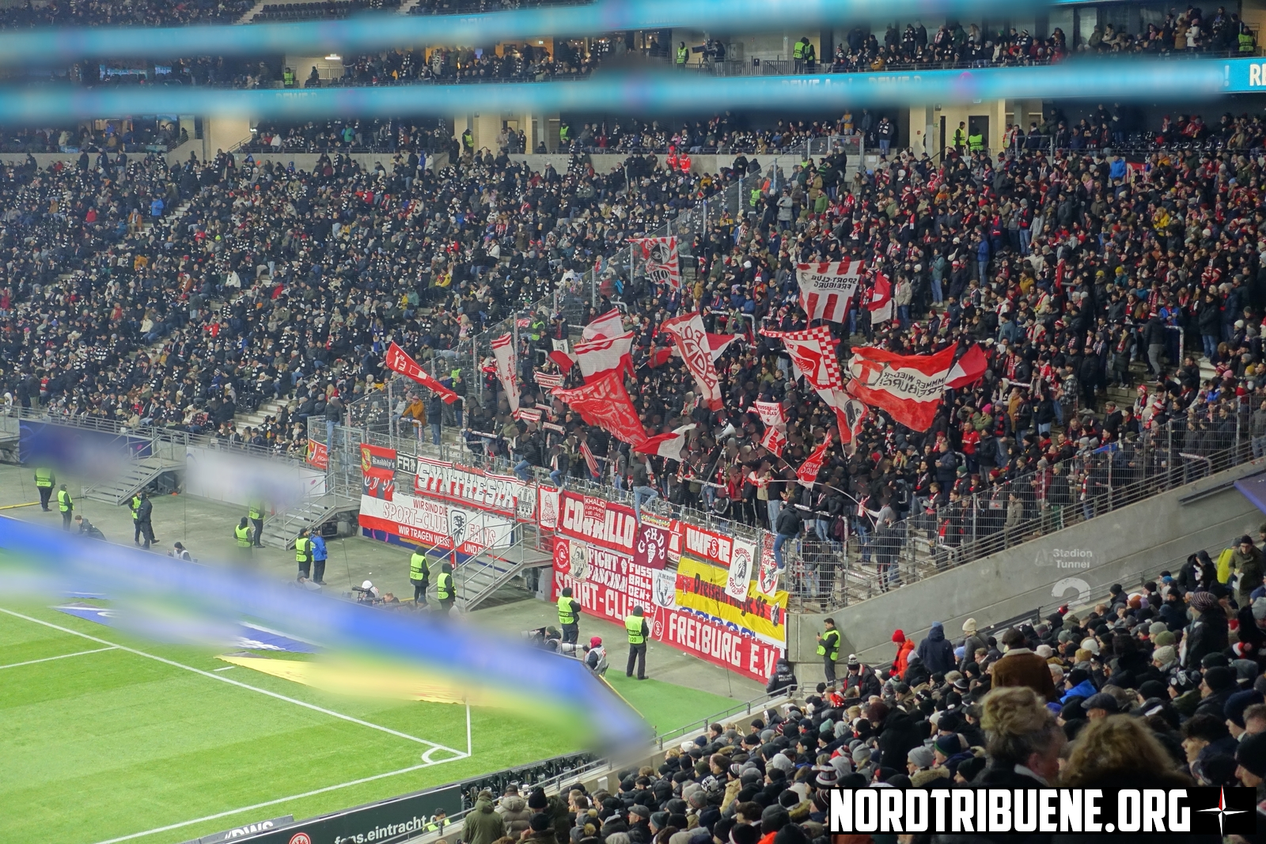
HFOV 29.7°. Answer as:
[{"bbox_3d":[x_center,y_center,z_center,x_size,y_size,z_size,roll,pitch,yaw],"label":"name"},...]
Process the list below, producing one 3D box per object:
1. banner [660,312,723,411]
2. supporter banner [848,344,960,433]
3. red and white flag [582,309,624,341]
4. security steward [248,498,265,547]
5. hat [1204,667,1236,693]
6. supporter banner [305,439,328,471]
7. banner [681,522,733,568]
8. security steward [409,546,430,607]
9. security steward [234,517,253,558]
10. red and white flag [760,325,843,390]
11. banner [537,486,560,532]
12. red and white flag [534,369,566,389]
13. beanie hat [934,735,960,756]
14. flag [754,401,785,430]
[{"bbox_3d":[1.605,-1.630,65.200,1.650,2.650,0.600,4,8,23],"label":"banner"},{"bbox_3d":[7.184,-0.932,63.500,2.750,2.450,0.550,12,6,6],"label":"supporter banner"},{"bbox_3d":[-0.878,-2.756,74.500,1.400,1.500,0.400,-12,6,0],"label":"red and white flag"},{"bbox_3d":[-11.672,2.982,74.435,0.360,1.800,0.520,-6,10,-36],"label":"security steward"},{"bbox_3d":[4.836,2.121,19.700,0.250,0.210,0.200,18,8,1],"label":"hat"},{"bbox_3d":[-10.318,1.068,78.333,0.060,0.780,1.250,-6,10,-38],"label":"supporter banner"},{"bbox_3d":[1.868,3.074,59.547,0.060,0.740,2.400,-4,9,-27],"label":"banner"},{"bbox_3d":[-5.871,4.295,65.920,0.560,1.780,0.380,7,10,38],"label":"security steward"},{"bbox_3d":[-11.799,3.766,72.823,0.560,1.780,0.380,2,8,18],"label":"security steward"},{"bbox_3d":[4.416,-1.695,62.622,2.150,1.700,0.600,1,8,4],"label":"red and white flag"},{"bbox_3d":[-2.348,2.438,67.024,0.060,1.200,1.150,-5,9,-31],"label":"banner"},{"bbox_3d":[-2.494,-1.313,72.200,0.980,0.600,0.200,5,9,30],"label":"red and white flag"},{"bbox_3d":[2.715,2.785,20.637,0.230,0.180,0.200,2,8,18],"label":"beanie hat"},{"bbox_3d":[3.621,-0.196,63.200,0.850,0.780,0.200,5,9,30],"label":"flag"}]

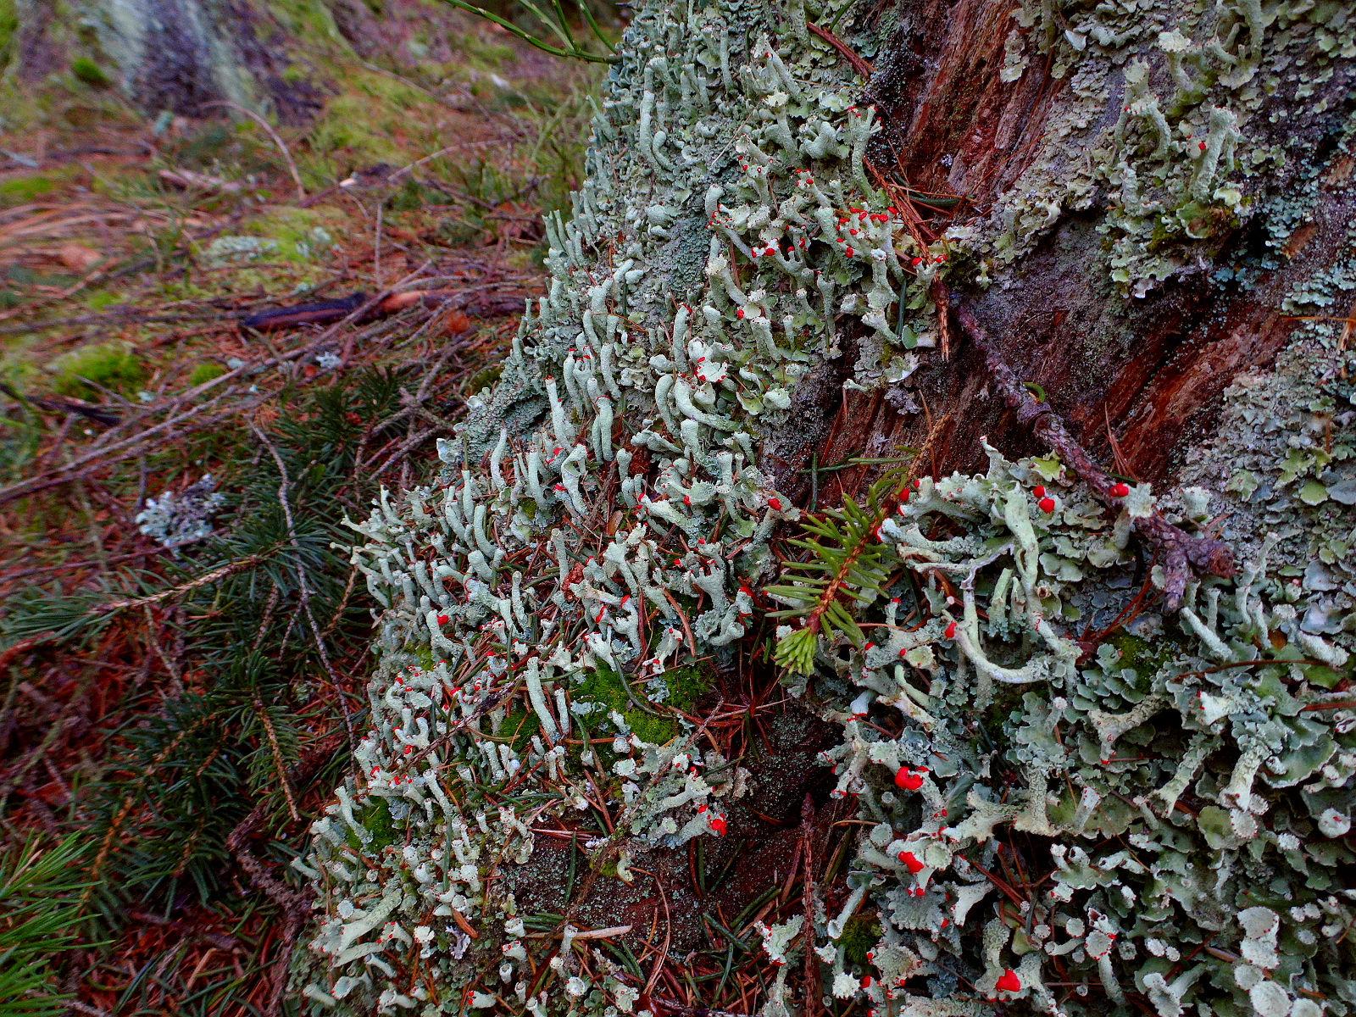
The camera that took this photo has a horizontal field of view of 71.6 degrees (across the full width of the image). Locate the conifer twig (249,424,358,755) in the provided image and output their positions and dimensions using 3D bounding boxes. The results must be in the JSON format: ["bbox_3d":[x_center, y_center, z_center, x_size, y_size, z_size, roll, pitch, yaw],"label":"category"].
[{"bbox_3d":[-0.157,0.024,0.375,0.022,0.013,0.180,-21,52,-14],"label":"conifer twig"}]

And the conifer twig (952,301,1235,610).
[{"bbox_3d":[0.115,-0.022,0.266,0.108,0.022,0.014,59,23,17],"label":"conifer twig"}]

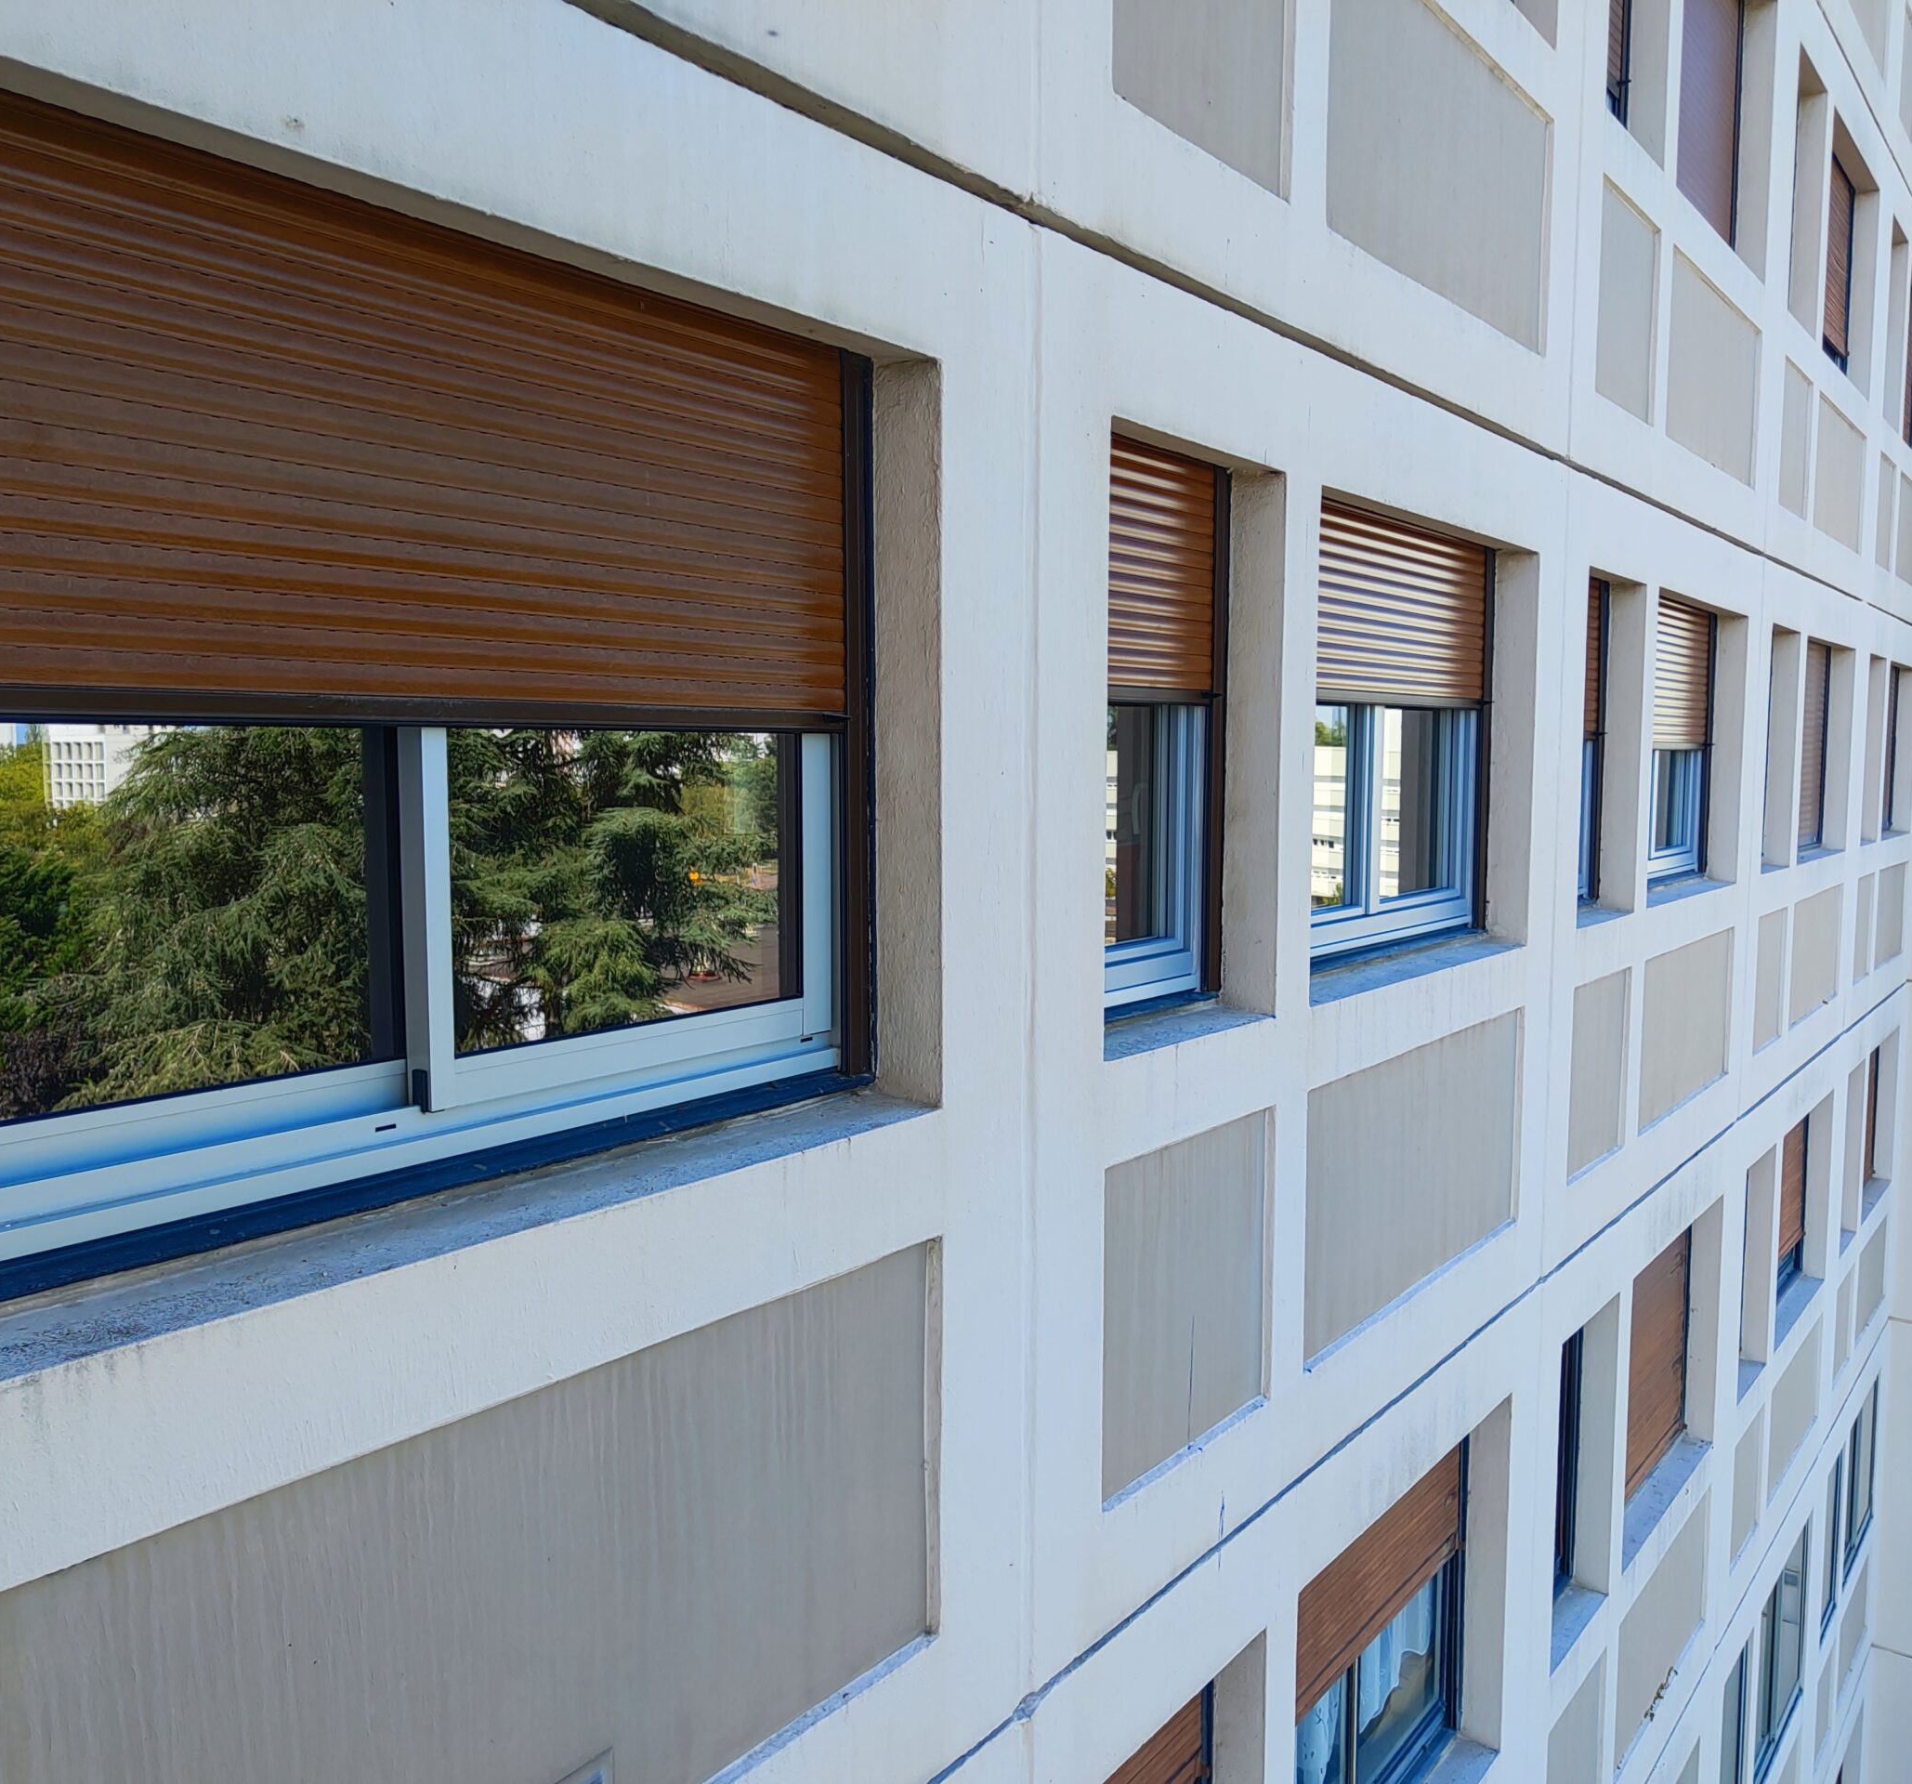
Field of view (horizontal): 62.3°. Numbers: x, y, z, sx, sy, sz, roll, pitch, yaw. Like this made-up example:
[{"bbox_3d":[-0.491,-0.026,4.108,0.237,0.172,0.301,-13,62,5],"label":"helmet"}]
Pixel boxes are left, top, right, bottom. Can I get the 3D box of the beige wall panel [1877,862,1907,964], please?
[{"bbox_3d":[6.857,0.155,11.609,0.038,0.677,1.380,4,6,38],"label":"beige wall panel"}]

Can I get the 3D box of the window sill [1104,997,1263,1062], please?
[{"bbox_3d":[0.450,0.283,3.420,0.172,0.051,0.719,4,6,38],"label":"window sill"}]

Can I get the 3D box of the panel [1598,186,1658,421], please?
[{"bbox_3d":[2.358,-2.060,5.581,0.038,0.677,0.705,4,6,38],"label":"panel"}]

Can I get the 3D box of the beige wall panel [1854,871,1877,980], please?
[{"bbox_3d":[5.992,0.244,10.482,0.050,0.693,0.653,4,6,38],"label":"beige wall panel"}]

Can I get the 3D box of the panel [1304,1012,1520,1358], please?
[{"bbox_3d":[1.303,0.768,4.444,0.050,0.693,1.571,4,6,38],"label":"panel"}]

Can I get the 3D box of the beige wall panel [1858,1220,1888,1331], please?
[{"bbox_3d":[6.854,2.874,11.849,0.038,0.677,1.380,4,6,38],"label":"beige wall panel"}]

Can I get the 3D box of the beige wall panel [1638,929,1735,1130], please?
[{"bbox_3d":[3.142,0.563,6.813,0.050,0.693,1.540,4,6,38],"label":"beige wall panel"}]

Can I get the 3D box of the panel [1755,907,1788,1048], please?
[{"bbox_3d":[4.213,0.451,8.209,0.038,0.677,0.705,4,6,38],"label":"panel"}]

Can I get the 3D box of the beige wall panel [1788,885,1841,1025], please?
[{"bbox_3d":[5.033,0.359,9.264,0.038,0.677,1.544,4,6,38],"label":"beige wall panel"}]

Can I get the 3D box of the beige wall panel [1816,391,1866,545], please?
[{"bbox_3d":[5.036,-2.360,9.024,0.038,0.677,1.544,4,6,38],"label":"beige wall panel"}]

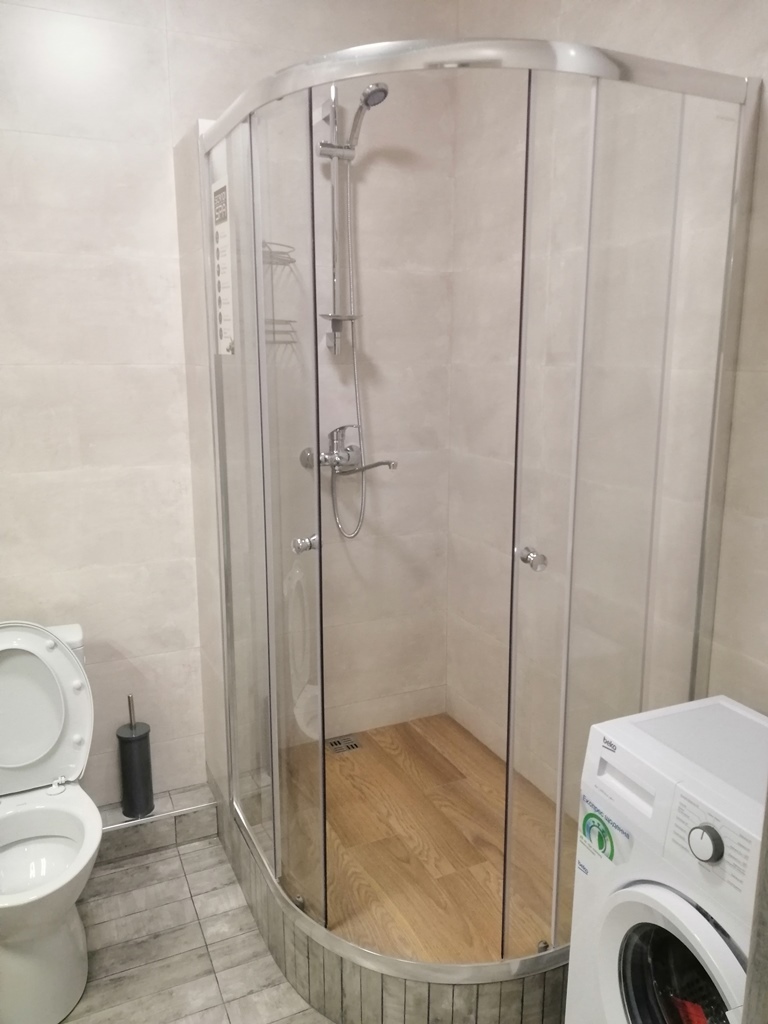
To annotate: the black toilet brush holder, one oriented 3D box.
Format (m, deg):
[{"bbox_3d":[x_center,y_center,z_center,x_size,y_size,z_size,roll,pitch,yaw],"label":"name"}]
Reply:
[{"bbox_3d":[-0.775,0.751,2.396,0.099,0.386,0.099,-5,12,-24],"label":"black toilet brush holder"}]

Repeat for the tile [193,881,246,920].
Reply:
[{"bbox_3d":[-0.466,1.109,2.185,0.135,0.010,0.103,-5,12,-24],"label":"tile"}]

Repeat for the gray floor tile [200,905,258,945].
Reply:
[{"bbox_3d":[-0.423,1.128,2.094,0.137,0.010,0.101,-5,12,-24],"label":"gray floor tile"}]

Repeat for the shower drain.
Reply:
[{"bbox_3d":[-0.139,0.820,2.696,0.103,0.010,0.103,-5,12,-24],"label":"shower drain"}]

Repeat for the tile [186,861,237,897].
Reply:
[{"bbox_3d":[-0.509,1.092,2.274,0.132,0.010,0.100,-5,12,-24],"label":"tile"}]

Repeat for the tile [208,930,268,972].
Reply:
[{"bbox_3d":[-0.377,1.145,2.004,0.146,0.010,0.104,-5,12,-24],"label":"tile"}]

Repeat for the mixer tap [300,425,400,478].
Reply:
[{"bbox_3d":[-0.110,-0.194,2.448,0.251,0.162,0.245,-5,12,-24],"label":"mixer tap"}]

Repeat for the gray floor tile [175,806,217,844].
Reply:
[{"bbox_3d":[-0.598,0.999,2.455,0.130,0.100,0.010,-5,12,-24],"label":"gray floor tile"}]

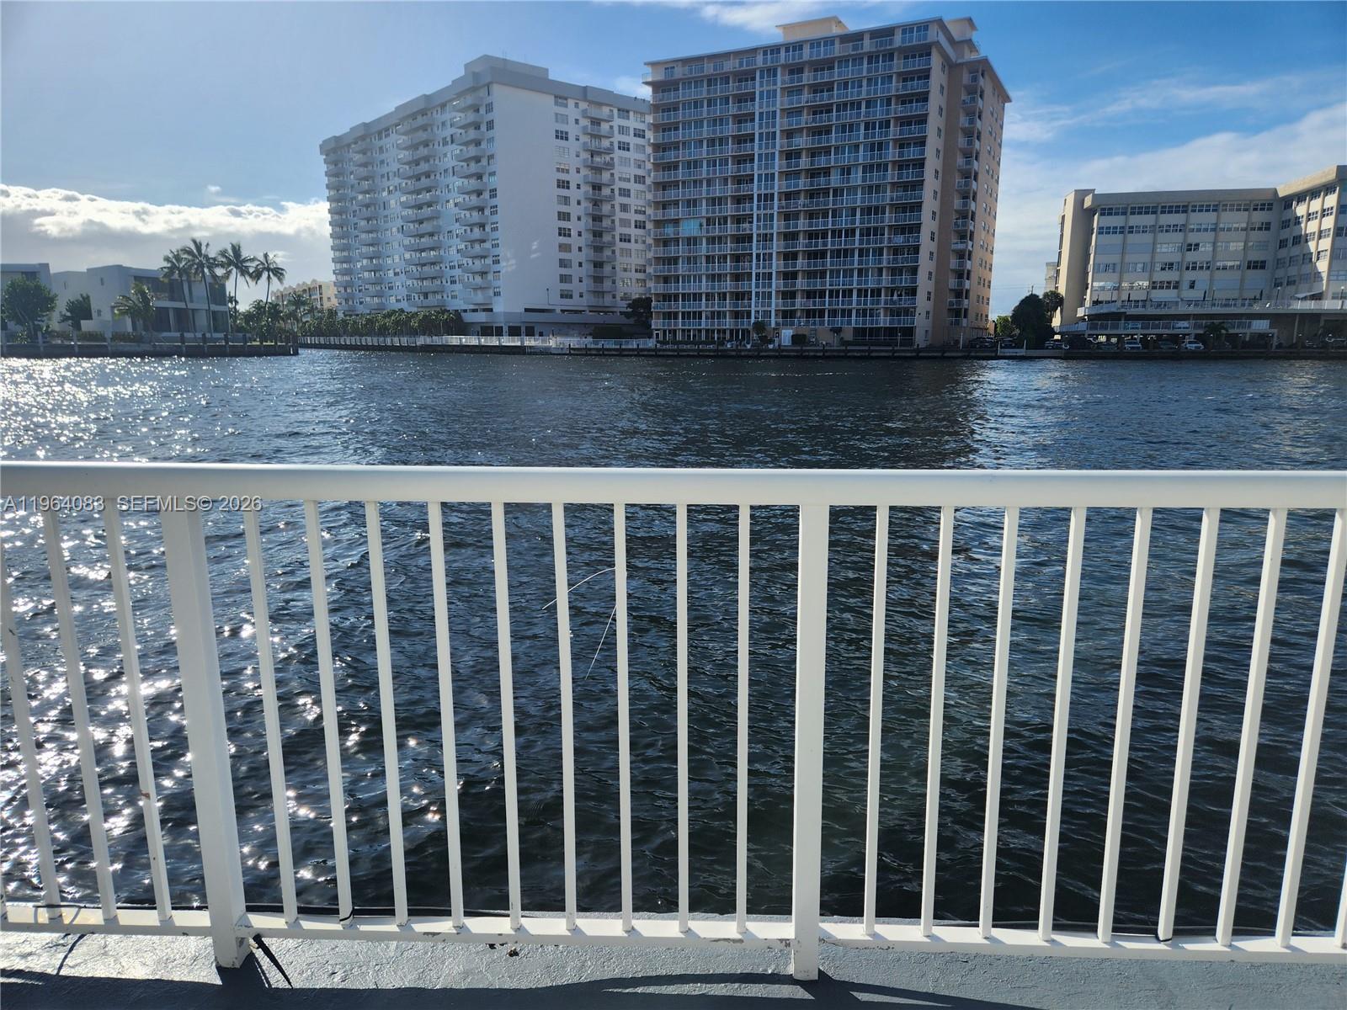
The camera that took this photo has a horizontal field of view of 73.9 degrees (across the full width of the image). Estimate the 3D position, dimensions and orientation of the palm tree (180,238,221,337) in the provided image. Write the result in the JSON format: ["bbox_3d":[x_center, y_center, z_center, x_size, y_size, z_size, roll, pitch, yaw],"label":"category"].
[{"bbox_3d":[-63.240,-29.060,120.710,5.210,13.050,5.210,0,11,0],"label":"palm tree"}]

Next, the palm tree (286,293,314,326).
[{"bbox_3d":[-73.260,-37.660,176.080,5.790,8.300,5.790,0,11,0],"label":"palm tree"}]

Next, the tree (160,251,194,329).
[{"bbox_3d":[-66.540,-28.530,120.810,4.800,11.690,4.800,0,11,0],"label":"tree"}]

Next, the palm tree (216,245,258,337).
[{"bbox_3d":[-58.890,-29.060,121.720,5.680,12.820,5.680,0,11,0],"label":"palm tree"}]

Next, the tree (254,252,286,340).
[{"bbox_3d":[-55.550,-28.700,123.830,4.770,11.920,4.770,0,11,0],"label":"tree"}]

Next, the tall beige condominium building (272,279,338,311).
[{"bbox_3d":[-101.540,-57.560,266.860,18.000,15.370,62.000,-7,13,-32],"label":"tall beige condominium building"}]

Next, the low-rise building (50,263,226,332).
[{"bbox_3d":[-76.380,-28.940,128.800,15.000,9.080,17.500,4,12,22],"label":"low-rise building"}]

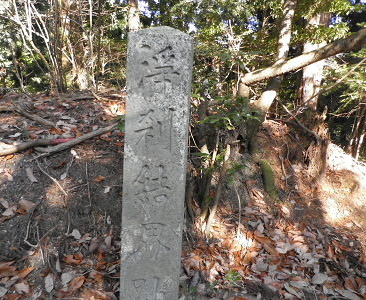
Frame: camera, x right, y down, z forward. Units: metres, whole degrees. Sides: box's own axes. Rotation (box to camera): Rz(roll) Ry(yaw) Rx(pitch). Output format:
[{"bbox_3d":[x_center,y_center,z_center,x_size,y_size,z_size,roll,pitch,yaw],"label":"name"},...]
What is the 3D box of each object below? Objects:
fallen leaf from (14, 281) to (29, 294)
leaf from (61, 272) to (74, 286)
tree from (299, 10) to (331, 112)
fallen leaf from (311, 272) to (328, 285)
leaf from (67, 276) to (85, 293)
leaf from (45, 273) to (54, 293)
[{"bbox_3d":[-0.729,0.624,1.415,0.074,0.015,0.048,10,38,10],"label":"fallen leaf"},{"bbox_3d":[-0.628,0.705,1.700,0.058,0.015,0.077,24,50,21],"label":"leaf"},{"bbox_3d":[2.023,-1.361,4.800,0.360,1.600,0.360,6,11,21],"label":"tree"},{"bbox_3d":[0.640,0.601,1.458,0.098,0.015,0.044,-14,39,-21],"label":"fallen leaf"},{"bbox_3d":[-0.481,0.611,1.415,0.048,0.015,0.092,25,43,27],"label":"leaf"},{"bbox_3d":[-0.717,0.715,1.679,0.045,0.015,0.103,-8,46,-9],"label":"leaf"}]

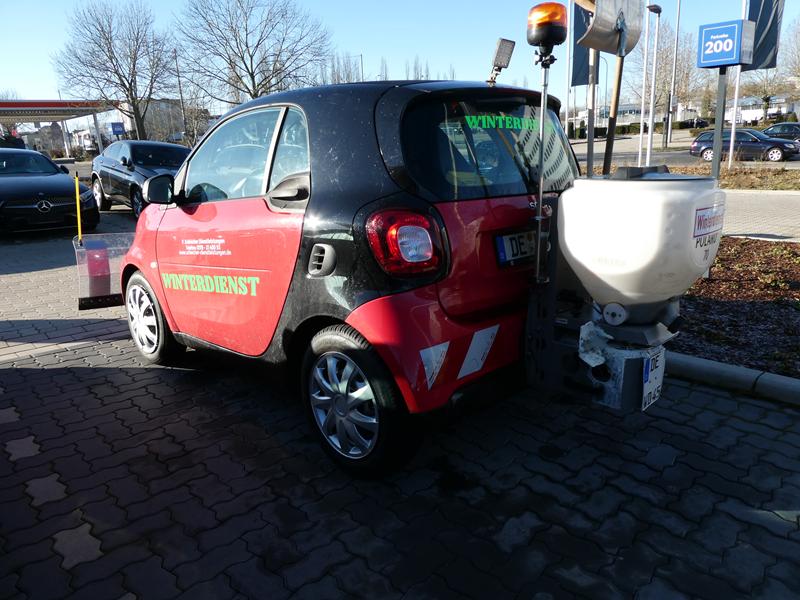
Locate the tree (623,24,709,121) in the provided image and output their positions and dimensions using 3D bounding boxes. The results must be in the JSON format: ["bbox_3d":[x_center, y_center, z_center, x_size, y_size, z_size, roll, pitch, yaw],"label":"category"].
[{"bbox_3d":[33.430,-27.964,68.563,10.850,11.140,9.980,-2,15,0],"label":"tree"}]

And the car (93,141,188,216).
[{"bbox_3d":[-5.220,-2.650,11.880,1.840,1.480,4.720,-15,19,-39],"label":"car"}]

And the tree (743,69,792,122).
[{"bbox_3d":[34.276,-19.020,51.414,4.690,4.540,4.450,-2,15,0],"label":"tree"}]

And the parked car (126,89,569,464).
[{"bbox_3d":[-0.391,-0.370,3.217,2.700,1.555,1.660,12,20,43],"label":"parked car"}]

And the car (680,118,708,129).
[{"bbox_3d":[40.323,-24.243,75.812,4.400,1.460,1.800,-5,15,-10],"label":"car"}]

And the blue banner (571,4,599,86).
[{"bbox_3d":[8.022,-10.989,23.758,1.200,3.420,0.120,4,16,23],"label":"blue banner"}]

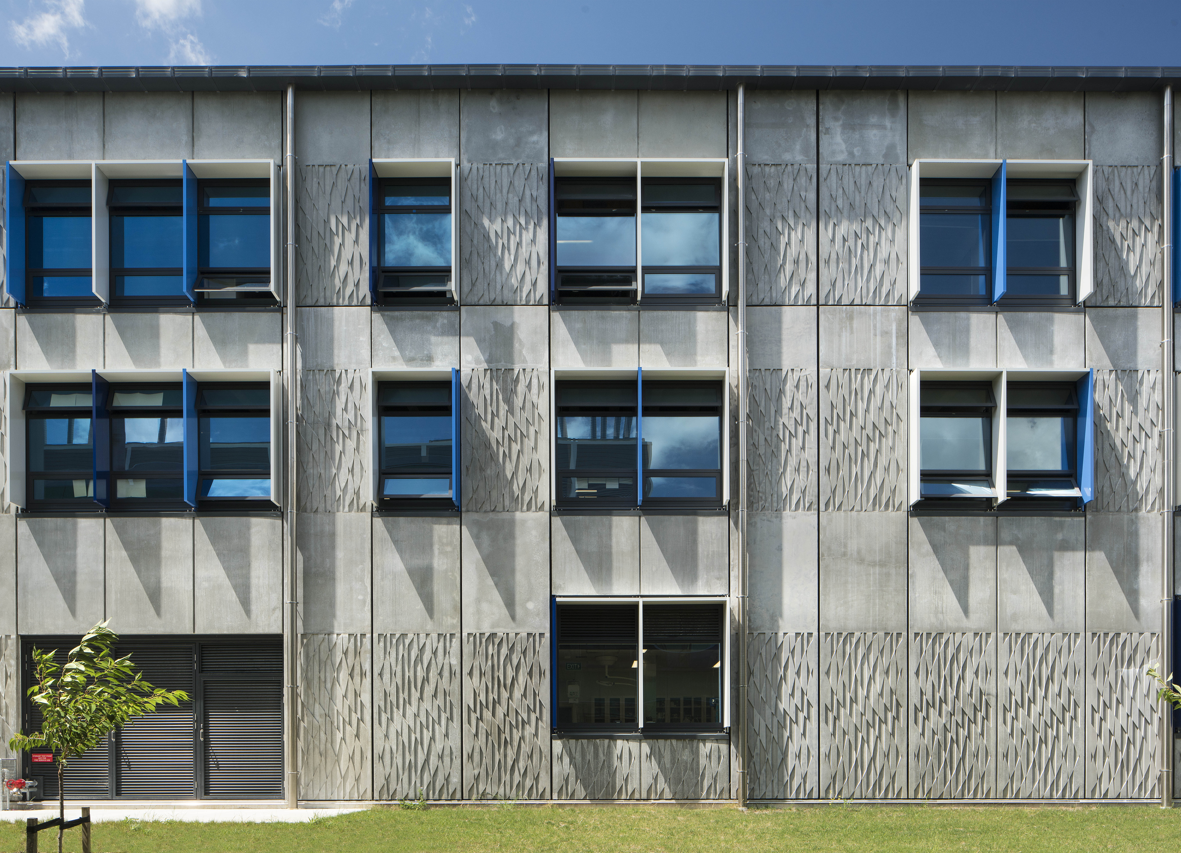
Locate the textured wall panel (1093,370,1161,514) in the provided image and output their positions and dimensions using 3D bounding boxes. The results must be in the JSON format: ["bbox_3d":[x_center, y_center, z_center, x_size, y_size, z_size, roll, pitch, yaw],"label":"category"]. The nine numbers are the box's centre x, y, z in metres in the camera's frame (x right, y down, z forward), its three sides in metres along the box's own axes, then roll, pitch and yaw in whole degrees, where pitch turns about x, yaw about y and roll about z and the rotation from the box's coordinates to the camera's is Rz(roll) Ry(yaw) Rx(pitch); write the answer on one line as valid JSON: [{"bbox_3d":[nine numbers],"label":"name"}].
[{"bbox_3d":[9.069,0.257,14.450,1.282,2.421,0.100,0,0,0],"label":"textured wall panel"}]

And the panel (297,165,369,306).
[{"bbox_3d":[-4.521,-3.290,14.730,1.447,2.429,0.100,0,0,0],"label":"panel"}]

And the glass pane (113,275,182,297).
[{"bbox_3d":[-7.468,-2.382,14.470,1.187,0.356,0.030,0,0,0],"label":"glass pane"}]

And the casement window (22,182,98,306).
[{"bbox_3d":[-9.117,-3.171,14.750,1.383,2.178,0.150,0,0,0],"label":"casement window"}]

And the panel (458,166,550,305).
[{"bbox_3d":[-1.455,-3.244,14.450,1.476,2.404,0.100,0,0,0],"label":"panel"}]

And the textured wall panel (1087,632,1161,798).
[{"bbox_3d":[9.072,4.919,14.550,1.274,2.837,0.100,0,0,0],"label":"textured wall panel"}]

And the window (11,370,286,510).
[{"bbox_3d":[-7.440,0.242,14.270,4.464,2.341,0.400,0,0,0],"label":"window"}]

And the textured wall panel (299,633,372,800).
[{"bbox_3d":[-4.341,4.932,14.550,1.257,2.846,0.100,0,0,0],"label":"textured wall panel"}]

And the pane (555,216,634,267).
[{"bbox_3d":[0.102,-3.168,14.515,1.376,0.900,0.030,0,0,0],"label":"pane"}]

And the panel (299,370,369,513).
[{"bbox_3d":[-4.375,0.255,14.550,1.223,2.430,0.100,0,0,0],"label":"panel"}]

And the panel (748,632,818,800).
[{"bbox_3d":[3.167,4.886,14.380,1.331,2.814,0.120,0,0,0],"label":"panel"}]

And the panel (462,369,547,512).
[{"bbox_3d":[-1.481,0.241,14.730,1.464,2.463,0.100,0,0,0],"label":"panel"}]

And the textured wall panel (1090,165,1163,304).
[{"bbox_3d":[9.292,-3.273,14.730,1.412,2.429,0.100,0,0,0],"label":"textured wall panel"}]

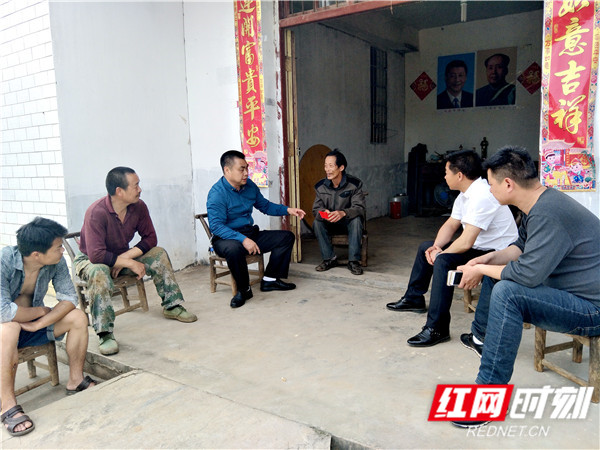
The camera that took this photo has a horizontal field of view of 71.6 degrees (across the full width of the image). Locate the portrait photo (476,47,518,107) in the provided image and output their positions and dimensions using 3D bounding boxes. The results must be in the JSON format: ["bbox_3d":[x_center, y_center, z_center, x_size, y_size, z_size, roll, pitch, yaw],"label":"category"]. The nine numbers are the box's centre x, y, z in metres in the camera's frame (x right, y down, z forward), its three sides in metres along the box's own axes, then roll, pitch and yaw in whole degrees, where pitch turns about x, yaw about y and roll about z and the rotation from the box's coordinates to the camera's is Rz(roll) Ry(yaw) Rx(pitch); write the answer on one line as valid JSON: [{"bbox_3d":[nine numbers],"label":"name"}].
[{"bbox_3d":[3.810,-2.860,8.074,0.696,1.071,0.014,3,9,29],"label":"portrait photo"}]

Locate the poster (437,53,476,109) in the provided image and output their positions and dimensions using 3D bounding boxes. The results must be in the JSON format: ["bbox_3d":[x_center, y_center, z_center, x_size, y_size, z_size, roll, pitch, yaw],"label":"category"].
[{"bbox_3d":[3.157,-2.897,8.441,0.698,1.049,0.014,3,9,29],"label":"poster"}]

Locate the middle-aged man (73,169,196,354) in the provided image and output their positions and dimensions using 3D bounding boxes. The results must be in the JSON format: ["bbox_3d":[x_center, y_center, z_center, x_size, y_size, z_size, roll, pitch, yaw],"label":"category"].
[{"bbox_3d":[-1.163,0.137,2.919,0.660,1.090,0.900,-9,11,-43],"label":"middle-aged man"}]

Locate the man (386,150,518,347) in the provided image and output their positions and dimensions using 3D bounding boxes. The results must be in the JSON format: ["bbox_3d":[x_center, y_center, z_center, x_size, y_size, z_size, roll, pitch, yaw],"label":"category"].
[{"bbox_3d":[1.034,0.086,2.720,0.830,1.130,0.630,-2,8,-3],"label":"man"}]

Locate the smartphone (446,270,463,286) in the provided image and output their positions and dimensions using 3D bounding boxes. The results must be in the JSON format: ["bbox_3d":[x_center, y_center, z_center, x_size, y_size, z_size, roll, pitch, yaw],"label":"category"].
[{"bbox_3d":[0.795,0.264,2.050,0.142,0.070,0.012,0,-9,0],"label":"smartphone"}]

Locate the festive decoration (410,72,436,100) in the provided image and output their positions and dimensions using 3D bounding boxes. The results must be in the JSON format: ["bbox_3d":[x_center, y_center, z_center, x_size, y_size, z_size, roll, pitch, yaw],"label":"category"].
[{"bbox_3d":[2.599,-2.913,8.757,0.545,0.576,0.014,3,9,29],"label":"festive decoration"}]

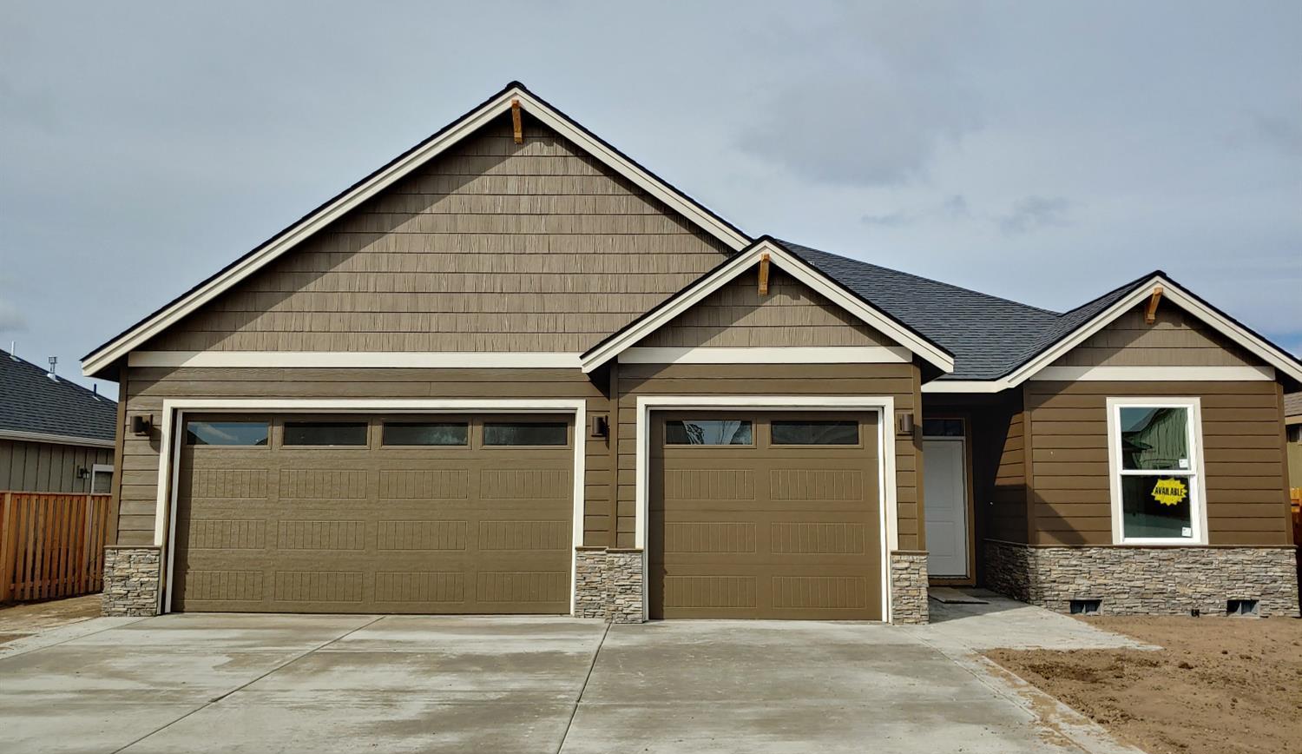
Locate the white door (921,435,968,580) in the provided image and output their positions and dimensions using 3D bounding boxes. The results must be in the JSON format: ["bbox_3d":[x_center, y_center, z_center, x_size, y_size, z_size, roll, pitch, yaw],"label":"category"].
[{"bbox_3d":[4.260,1.993,14.126,0.947,2.093,0.100,0,-7,1],"label":"white door"}]

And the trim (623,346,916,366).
[{"bbox_3d":[1.319,-0.249,10.889,3.399,0.182,0.040,0,-7,1],"label":"trim"}]

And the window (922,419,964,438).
[{"bbox_3d":[4.271,0.778,14.268,0.947,0.285,0.100,0,-7,1],"label":"window"}]

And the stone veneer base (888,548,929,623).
[{"bbox_3d":[2.892,2.355,10.584,0.424,0.798,0.199,0,-7,1],"label":"stone veneer base"}]

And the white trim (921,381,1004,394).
[{"bbox_3d":[4.041,0.135,12.535,1.159,0.163,0.050,0,-7,1],"label":"white trim"}]

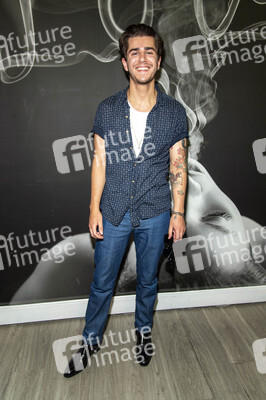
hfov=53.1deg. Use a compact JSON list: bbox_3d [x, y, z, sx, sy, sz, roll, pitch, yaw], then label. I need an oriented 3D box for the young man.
[{"bbox_3d":[-0.031,0.130,1.371,0.610,1.790,0.360,1,19,2],"label":"young man"}]

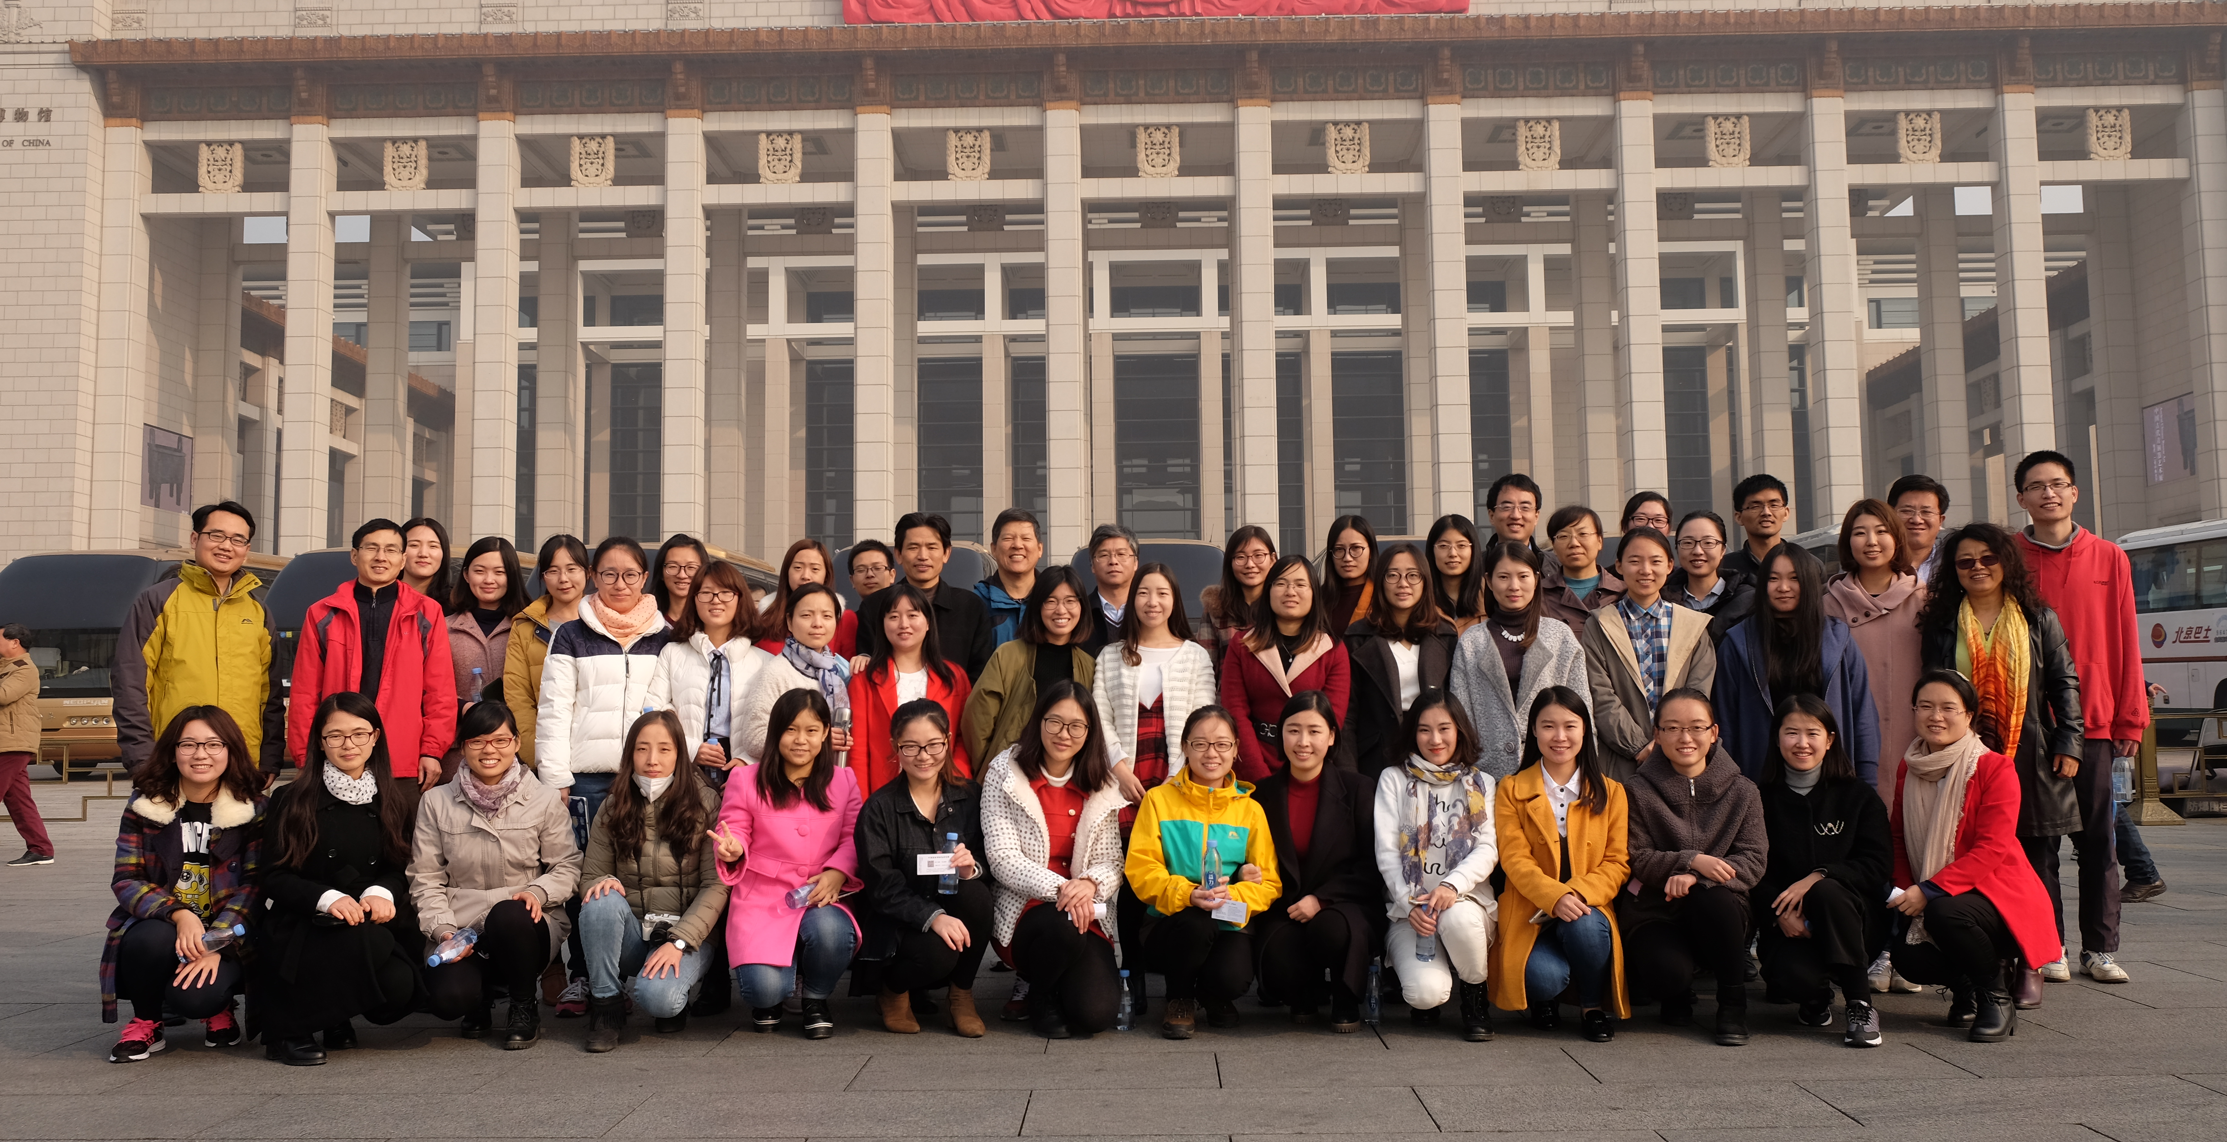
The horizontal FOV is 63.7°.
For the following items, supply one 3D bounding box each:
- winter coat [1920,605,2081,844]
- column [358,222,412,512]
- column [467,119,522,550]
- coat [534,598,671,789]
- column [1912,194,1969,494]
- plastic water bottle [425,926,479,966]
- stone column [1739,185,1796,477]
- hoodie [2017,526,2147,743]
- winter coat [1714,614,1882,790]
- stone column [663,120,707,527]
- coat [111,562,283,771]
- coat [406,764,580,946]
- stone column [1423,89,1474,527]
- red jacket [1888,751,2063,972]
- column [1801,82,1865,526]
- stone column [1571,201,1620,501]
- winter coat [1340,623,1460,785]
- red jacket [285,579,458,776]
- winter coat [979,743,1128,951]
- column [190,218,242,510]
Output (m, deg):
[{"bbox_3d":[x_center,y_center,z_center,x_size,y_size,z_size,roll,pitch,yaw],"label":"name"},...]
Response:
[{"bbox_3d":[2.847,0.480,5.750,0.470,0.760,0.330,-3,-6,25],"label":"winter coat"},{"bbox_3d":[-33.997,-5.340,83.870,1.520,25.300,1.520,-1,-5,1],"label":"column"},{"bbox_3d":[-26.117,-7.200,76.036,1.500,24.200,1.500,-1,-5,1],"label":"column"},{"bbox_3d":[-1.761,0.426,6.270,0.520,0.660,0.320,1,-5,-19],"label":"coat"},{"bbox_3d":[43.329,-8.073,94.061,1.600,28.790,1.600,-1,-5,1],"label":"column"},{"bbox_3d":[-1.849,1.058,5.020,0.063,0.063,0.180,-2,13,15],"label":"plastic water bottle"},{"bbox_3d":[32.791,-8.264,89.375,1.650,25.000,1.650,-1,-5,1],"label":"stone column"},{"bbox_3d":[3.431,0.225,6.450,0.540,0.750,0.330,-2,-5,19],"label":"hoodie"},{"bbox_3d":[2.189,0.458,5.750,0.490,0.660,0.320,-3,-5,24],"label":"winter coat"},{"bbox_3d":[-18.006,-6.587,75.759,1.520,26.000,1.520,-1,-5,1],"label":"stone column"},{"bbox_3d":[-3.050,0.323,5.950,0.520,0.700,0.340,3,-6,-36],"label":"coat"},{"bbox_3d":[-1.964,0.926,5.680,0.550,0.620,0.480,1,-5,-18],"label":"coat"},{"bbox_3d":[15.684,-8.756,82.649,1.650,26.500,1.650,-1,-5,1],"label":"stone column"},{"bbox_3d":[2.466,0.820,5.120,0.440,0.620,0.440,-4,-6,35],"label":"red jacket"},{"bbox_3d":[33.595,-8.687,83.654,1.720,27.245,1.720,-1,-4,1],"label":"column"},{"bbox_3d":[24.939,-7.586,92.421,1.720,26.615,1.720,-1,-4,1],"label":"stone column"},{"bbox_3d":[1.003,0.522,6.250,0.440,0.750,0.300,-1,-5,3],"label":"winter coat"},{"bbox_3d":[-2.846,0.407,6.873,0.610,0.760,0.310,0,-5,-14],"label":"red jacket"},{"bbox_3d":[-0.195,0.879,5.660,0.480,0.650,0.460,0,-4,-9],"label":"winter coat"},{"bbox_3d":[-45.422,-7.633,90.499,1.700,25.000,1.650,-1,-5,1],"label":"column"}]

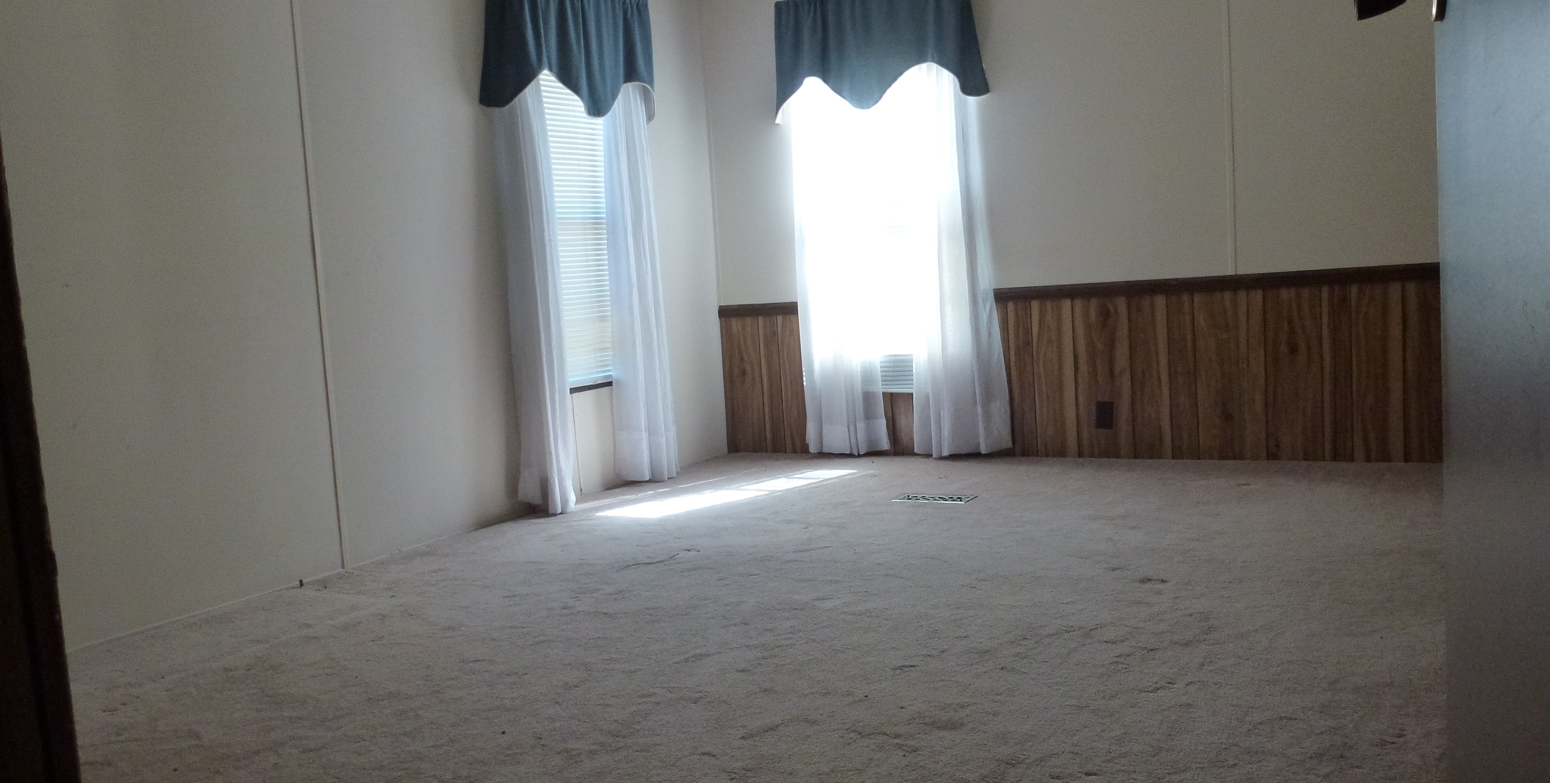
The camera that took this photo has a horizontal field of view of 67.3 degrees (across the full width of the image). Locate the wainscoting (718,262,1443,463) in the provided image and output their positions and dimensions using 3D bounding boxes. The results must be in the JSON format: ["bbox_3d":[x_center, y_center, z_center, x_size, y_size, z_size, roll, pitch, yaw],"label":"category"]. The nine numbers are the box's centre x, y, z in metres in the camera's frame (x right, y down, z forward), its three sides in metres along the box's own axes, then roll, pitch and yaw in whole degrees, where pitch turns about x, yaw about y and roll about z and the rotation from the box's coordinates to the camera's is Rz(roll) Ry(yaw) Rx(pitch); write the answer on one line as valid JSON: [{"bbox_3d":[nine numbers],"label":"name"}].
[{"bbox_3d":[1.130,-0.070,4.901,3.300,0.735,0.040,-1,7,32],"label":"wainscoting"}]

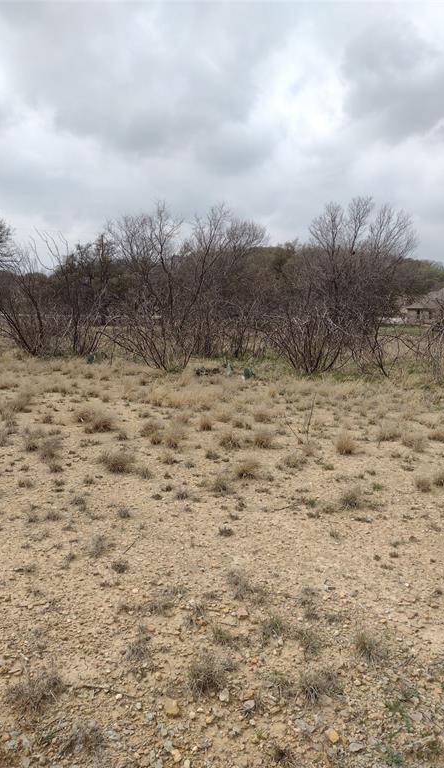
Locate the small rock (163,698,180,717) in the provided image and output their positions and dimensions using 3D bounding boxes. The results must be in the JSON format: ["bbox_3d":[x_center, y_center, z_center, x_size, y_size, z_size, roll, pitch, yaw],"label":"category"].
[{"bbox_3d":[-0.190,1.225,2.270,0.060,0.038,0.050,-1,7,-10],"label":"small rock"}]

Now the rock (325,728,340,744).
[{"bbox_3d":[0.392,1.249,2.124,0.043,0.032,0.050,-3,8,-30],"label":"rock"}]

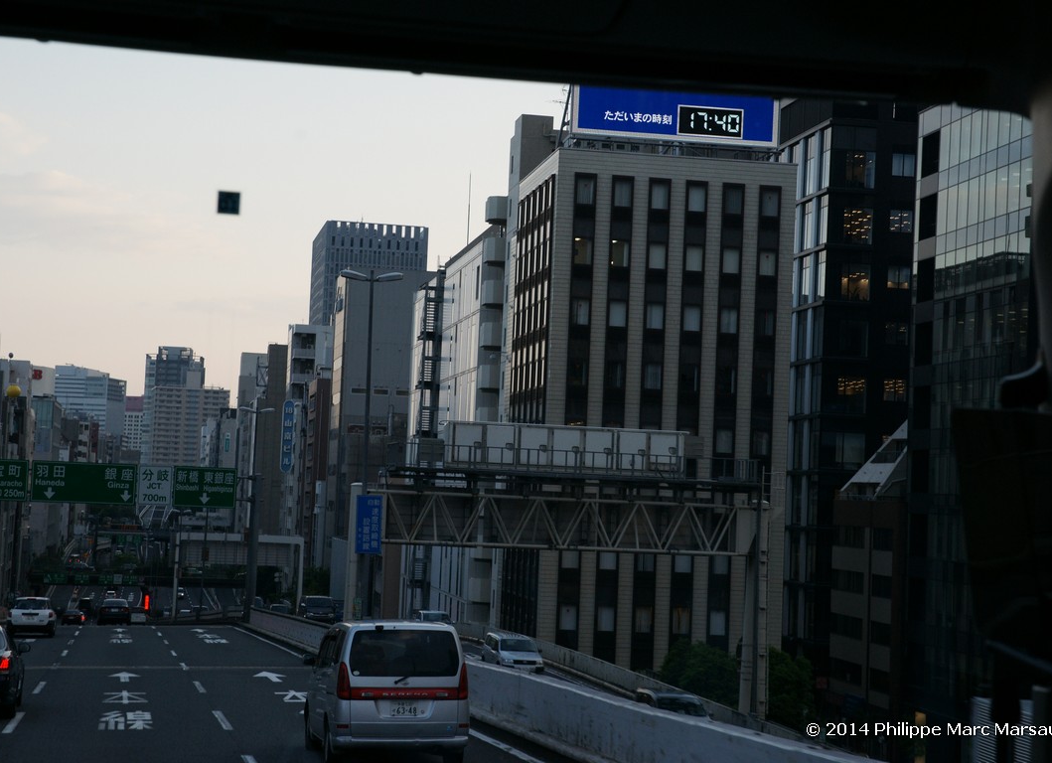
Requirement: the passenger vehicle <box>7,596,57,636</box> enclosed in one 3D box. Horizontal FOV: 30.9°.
[{"bbox_3d":[-18.976,9.061,73.518,1.695,1.500,4.400,2,-6,-12],"label":"passenger vehicle"}]

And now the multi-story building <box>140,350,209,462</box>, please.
[{"bbox_3d":[-193.892,22.058,1045.000,32.000,82.000,28.000,3,-3,-10],"label":"multi-story building"}]

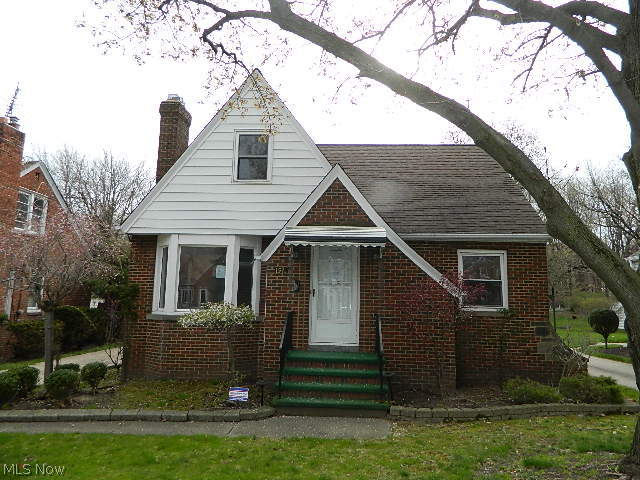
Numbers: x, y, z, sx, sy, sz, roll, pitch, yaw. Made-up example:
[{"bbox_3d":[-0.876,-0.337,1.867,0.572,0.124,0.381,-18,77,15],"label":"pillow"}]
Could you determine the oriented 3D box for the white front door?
[{"bbox_3d":[0.306,1.071,9.276,1.000,2.060,0.090,1,-8,4],"label":"white front door"}]

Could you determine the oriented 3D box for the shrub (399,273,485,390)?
[{"bbox_3d":[2.288,1.697,8.578,1.575,2.266,1.200,1,-8,3],"label":"shrub"}]

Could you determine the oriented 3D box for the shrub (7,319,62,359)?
[{"bbox_3d":[-7.487,2.577,12.117,1.524,1.021,0.900,1,-8,4],"label":"shrub"}]

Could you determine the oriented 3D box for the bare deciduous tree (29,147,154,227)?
[{"bbox_3d":[-13.684,-0.406,28.206,7.664,11.034,6.500,1,-8,4],"label":"bare deciduous tree"}]

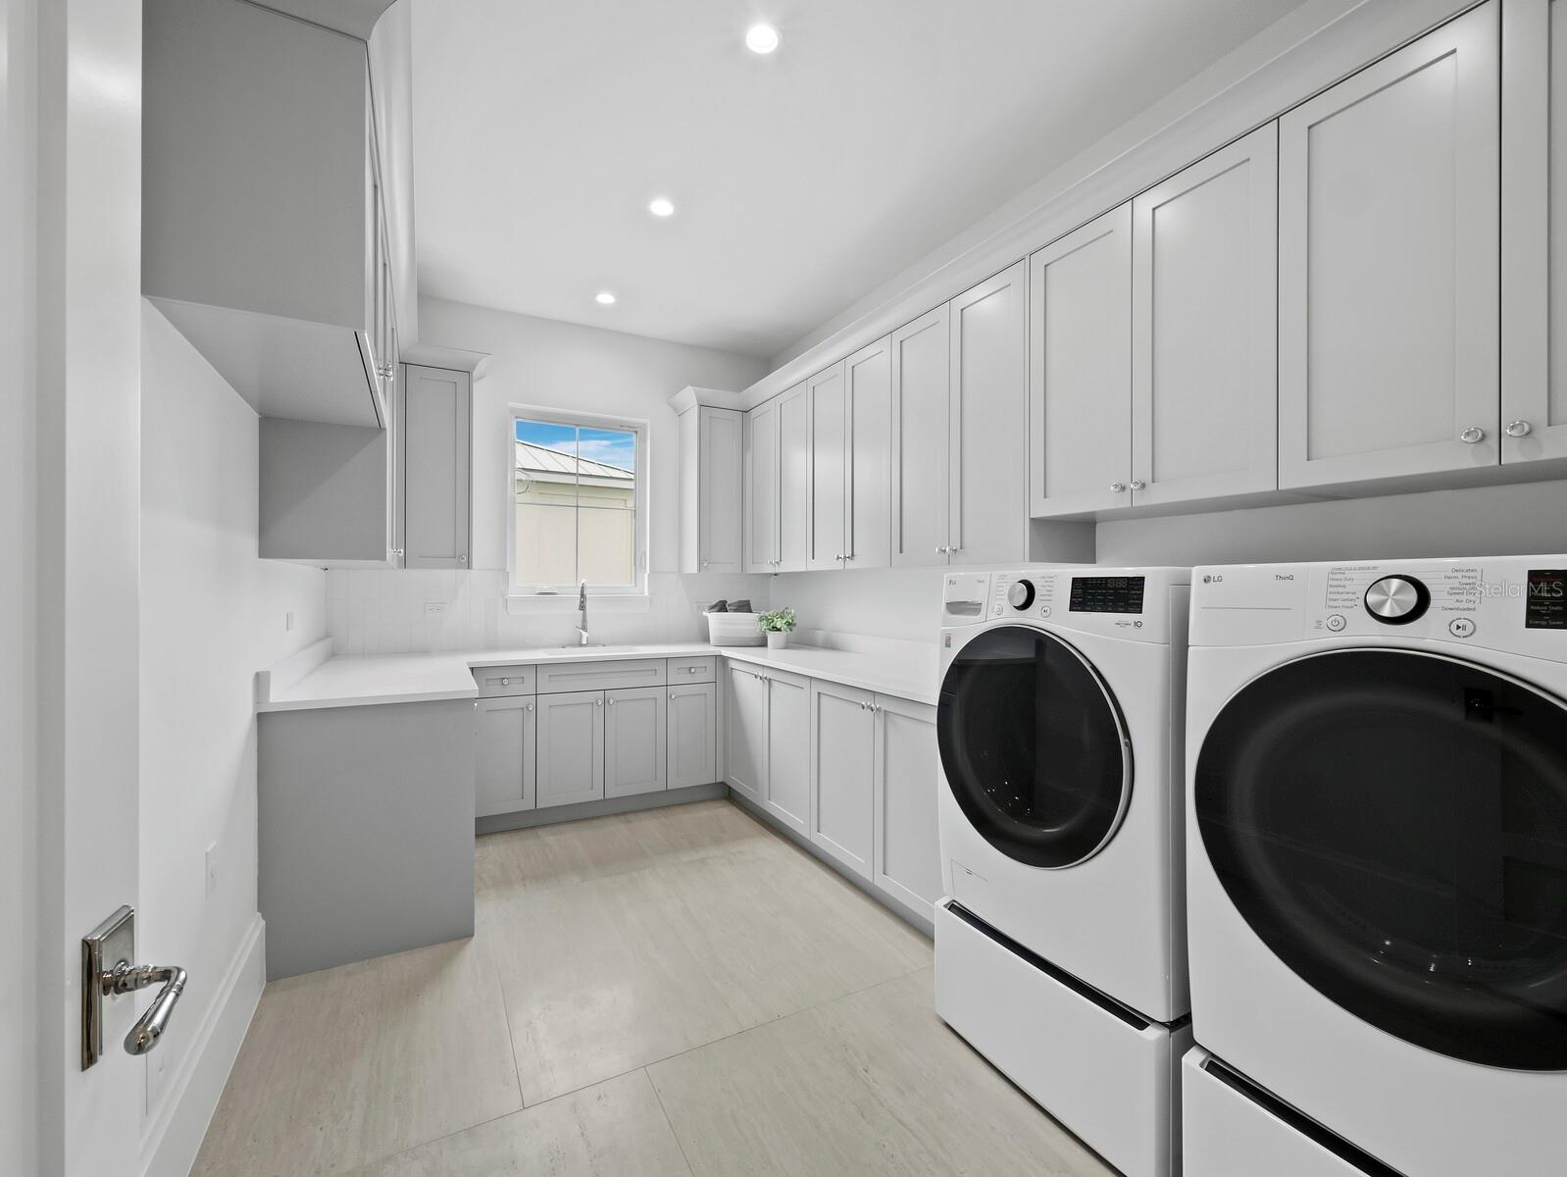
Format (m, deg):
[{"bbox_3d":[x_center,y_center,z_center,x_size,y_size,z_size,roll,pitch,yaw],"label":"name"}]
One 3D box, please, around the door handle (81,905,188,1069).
[{"bbox_3d":[-0.602,0.376,0.587,0.063,0.120,0.125,0,0,-23],"label":"door handle"}]

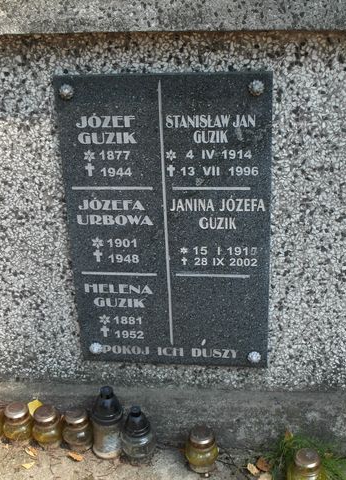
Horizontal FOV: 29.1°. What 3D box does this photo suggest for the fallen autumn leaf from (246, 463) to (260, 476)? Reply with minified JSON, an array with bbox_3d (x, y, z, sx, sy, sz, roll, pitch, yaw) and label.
[{"bbox_3d":[0.172,0.489,1.428,0.021,0.010,0.038,-7,23,-17],"label":"fallen autumn leaf"}]

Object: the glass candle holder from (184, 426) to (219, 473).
[{"bbox_3d":[0.061,0.446,1.432,0.070,0.095,0.070,3,22,7],"label":"glass candle holder"}]

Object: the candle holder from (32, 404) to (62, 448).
[{"bbox_3d":[-0.284,0.421,1.510,0.068,0.086,0.068,3,22,7],"label":"candle holder"}]

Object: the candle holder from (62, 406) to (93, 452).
[{"bbox_3d":[-0.214,0.426,1.498,0.068,0.088,0.068,3,22,7],"label":"candle holder"}]

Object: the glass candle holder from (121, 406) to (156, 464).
[{"bbox_3d":[-0.075,0.422,1.464,0.076,0.123,0.076,0,22,0],"label":"glass candle holder"}]

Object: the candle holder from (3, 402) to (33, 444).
[{"bbox_3d":[-0.357,0.413,1.522,0.068,0.085,0.068,3,22,7],"label":"candle holder"}]

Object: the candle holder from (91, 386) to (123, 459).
[{"bbox_3d":[-0.144,0.399,1.473,0.070,0.165,0.070,3,22,7],"label":"candle holder"}]

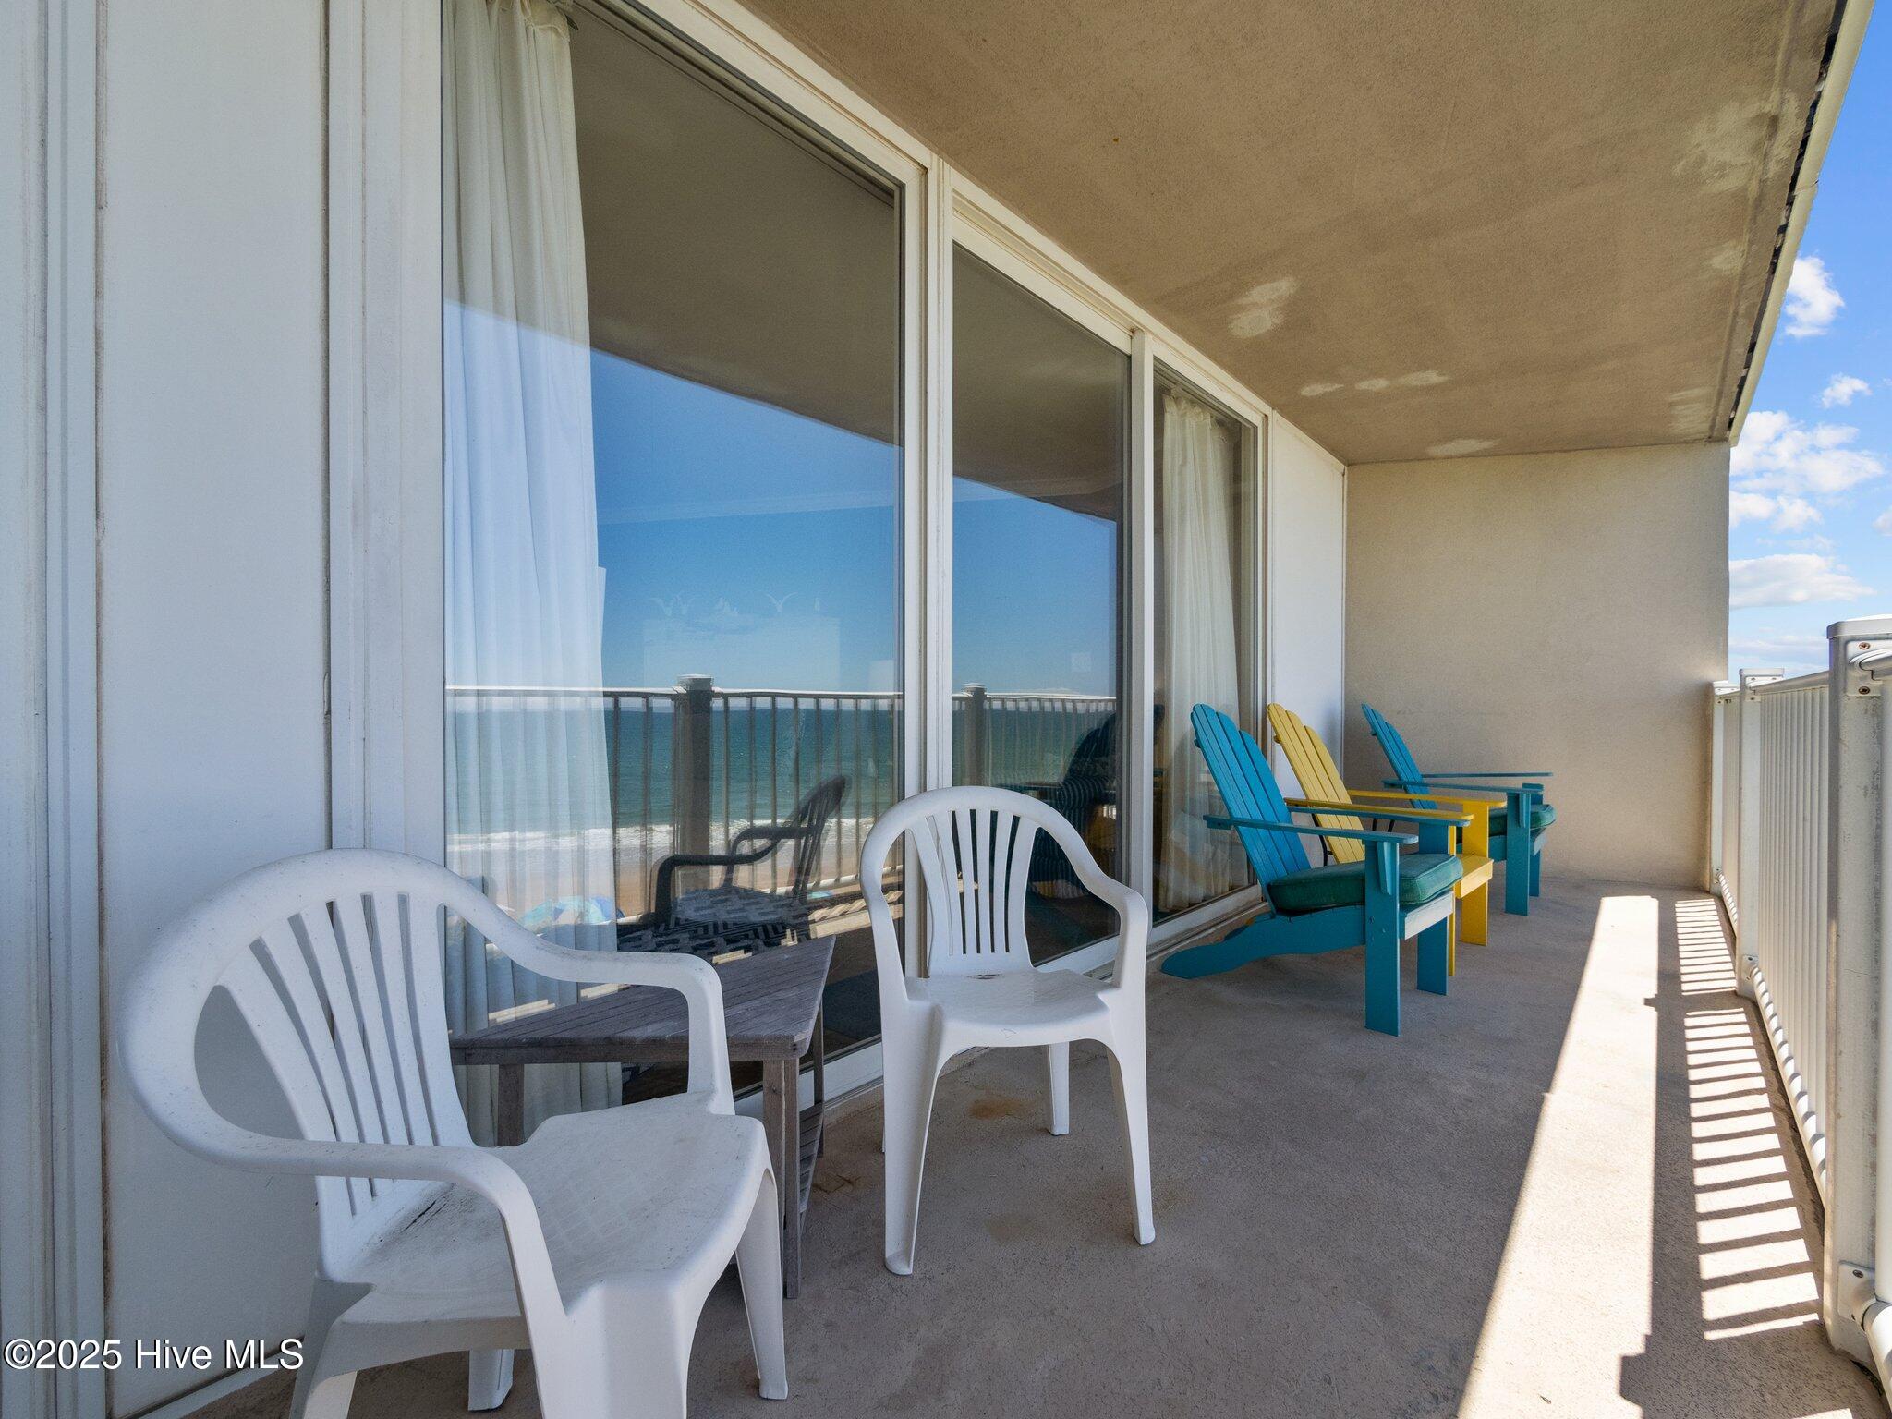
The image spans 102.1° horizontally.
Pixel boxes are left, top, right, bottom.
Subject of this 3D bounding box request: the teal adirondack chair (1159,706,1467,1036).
[{"bbox_3d":[1.319,0.495,2.774,0.670,1.010,0.870,0,0,-43],"label":"teal adirondack chair"}]

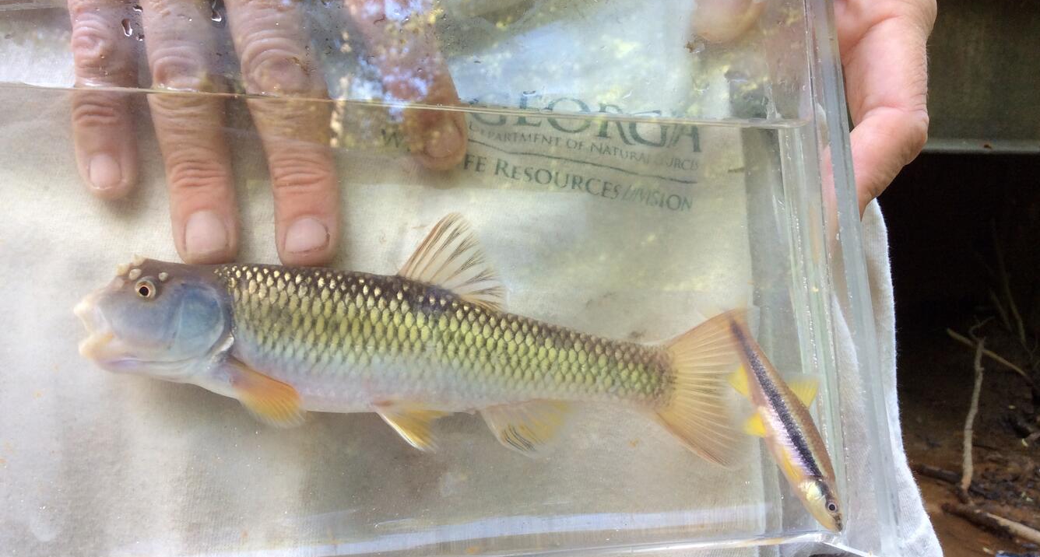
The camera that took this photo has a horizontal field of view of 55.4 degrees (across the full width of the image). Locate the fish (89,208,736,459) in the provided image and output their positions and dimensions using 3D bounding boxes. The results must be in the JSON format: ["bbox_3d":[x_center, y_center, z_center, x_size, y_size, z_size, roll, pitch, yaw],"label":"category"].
[{"bbox_3d":[-0.030,0.015,0.280,0.188,0.068,0.032,6,2,-2],"label":"fish"}]

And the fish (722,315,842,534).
[{"bbox_3d":[0.075,0.039,0.275,0.025,0.066,0.013,-27,-6,0],"label":"fish"}]

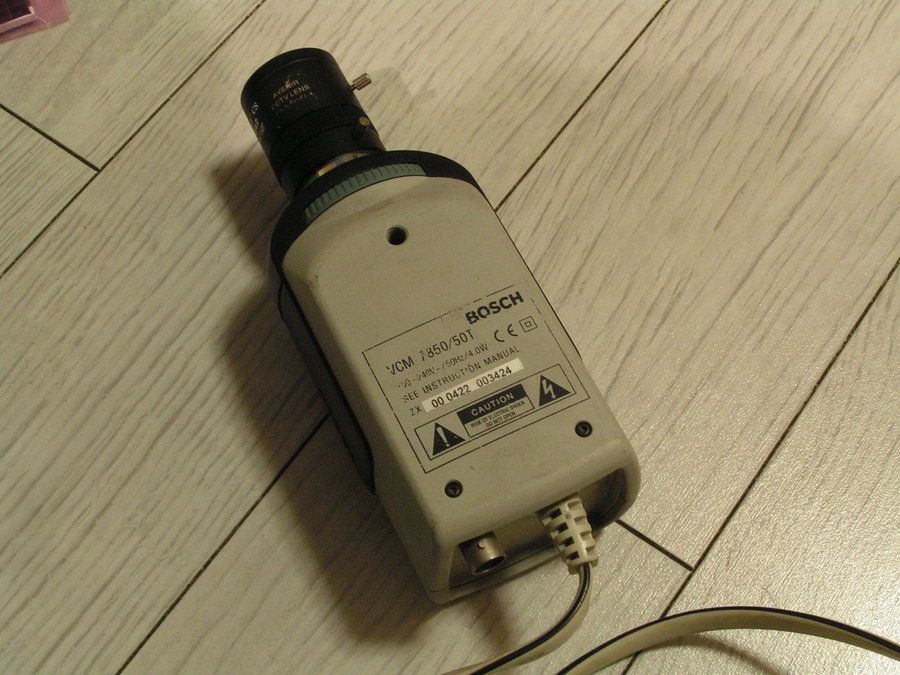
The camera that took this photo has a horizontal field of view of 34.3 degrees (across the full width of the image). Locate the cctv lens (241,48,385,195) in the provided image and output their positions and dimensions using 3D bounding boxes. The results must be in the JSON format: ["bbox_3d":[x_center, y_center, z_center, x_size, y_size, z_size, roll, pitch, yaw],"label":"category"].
[{"bbox_3d":[-0.040,-0.063,0.455,0.037,0.035,0.046,-24,66,-11],"label":"cctv lens"}]

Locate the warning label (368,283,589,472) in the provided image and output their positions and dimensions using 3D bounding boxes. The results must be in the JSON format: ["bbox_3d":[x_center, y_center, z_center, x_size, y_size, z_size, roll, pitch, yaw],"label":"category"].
[{"bbox_3d":[0.007,0.010,0.379,0.047,0.001,0.038,-24,66,-11],"label":"warning label"}]

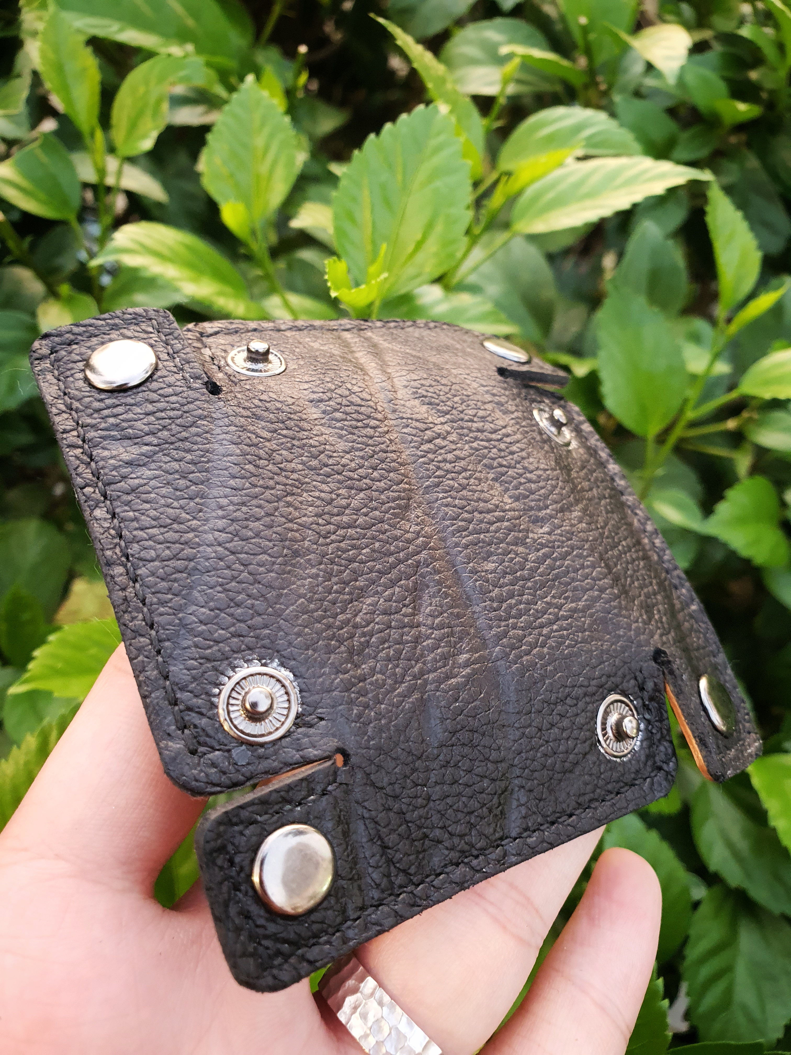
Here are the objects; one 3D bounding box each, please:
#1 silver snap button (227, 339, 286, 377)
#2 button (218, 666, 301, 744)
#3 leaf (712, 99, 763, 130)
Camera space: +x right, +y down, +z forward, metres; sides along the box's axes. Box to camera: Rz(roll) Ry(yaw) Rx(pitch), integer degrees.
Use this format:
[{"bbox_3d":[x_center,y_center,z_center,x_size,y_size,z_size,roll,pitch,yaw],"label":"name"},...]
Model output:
[{"bbox_3d":[-0.029,-0.036,0.165,0.012,0.004,0.012,7,44,-7],"label":"silver snap button"},{"bbox_3d":[-0.021,0.027,0.121,0.012,0.004,0.012,5,68,-12],"label":"button"},{"bbox_3d":[0.198,-0.240,0.460,0.031,0.009,0.018,10,41,7],"label":"leaf"}]

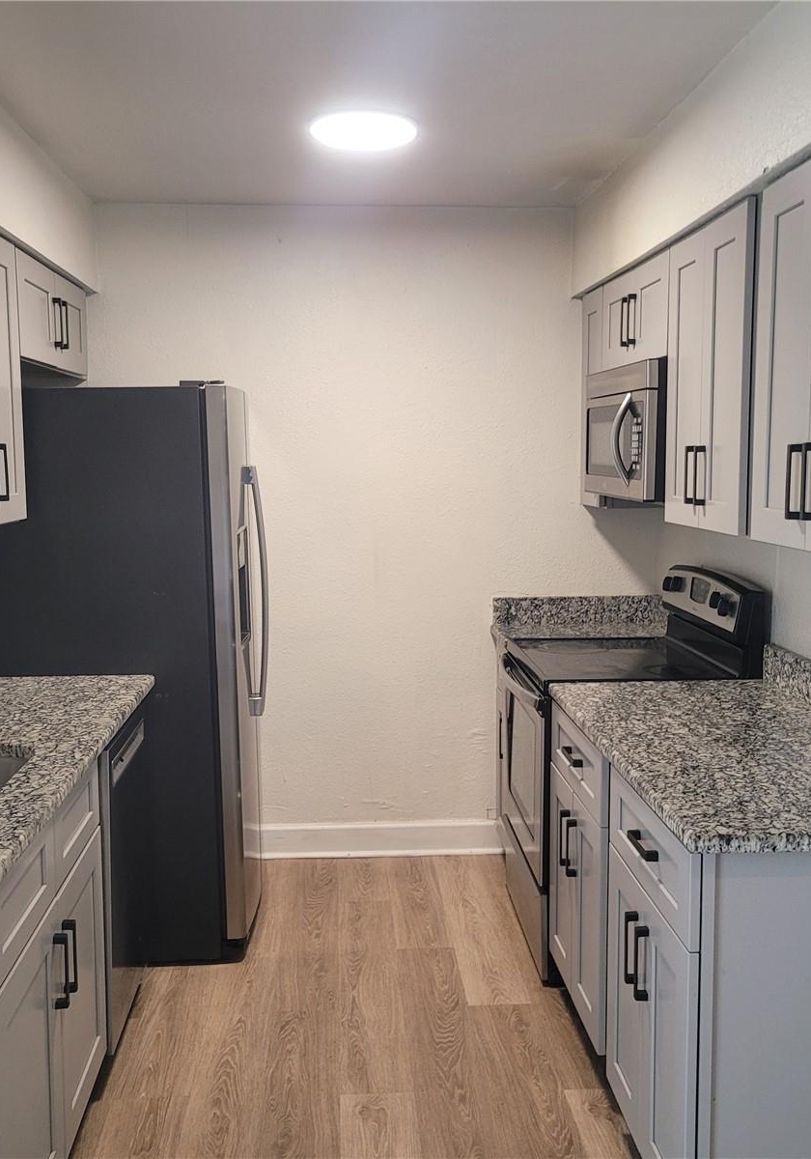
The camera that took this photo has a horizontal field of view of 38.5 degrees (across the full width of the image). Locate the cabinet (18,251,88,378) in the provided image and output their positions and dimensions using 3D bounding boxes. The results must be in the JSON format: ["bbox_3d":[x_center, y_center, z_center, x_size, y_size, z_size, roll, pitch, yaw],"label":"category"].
[{"bbox_3d":[-1.258,-0.821,3.667,0.328,0.315,0.932,0,6,-4],"label":"cabinet"}]

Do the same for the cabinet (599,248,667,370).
[{"bbox_3d":[0.857,-0.807,3.556,0.338,0.318,0.772,0,6,-4],"label":"cabinet"}]

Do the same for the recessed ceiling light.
[{"bbox_3d":[-0.113,-1.220,3.170,0.292,0.028,0.292,0,6,-4],"label":"recessed ceiling light"}]

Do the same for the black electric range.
[{"bbox_3d":[0.681,0.567,3.701,0.668,1.151,0.759,0,6,-4],"label":"black electric range"}]

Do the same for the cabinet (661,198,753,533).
[{"bbox_3d":[0.901,-0.507,2.874,0.338,0.764,0.650,0,6,-4],"label":"cabinet"}]

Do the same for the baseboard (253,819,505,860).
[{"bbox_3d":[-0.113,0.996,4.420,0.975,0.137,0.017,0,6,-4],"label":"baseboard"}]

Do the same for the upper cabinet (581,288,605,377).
[{"bbox_3d":[0.822,-0.644,4.125,0.338,0.764,0.328,0,6,-4],"label":"upper cabinet"}]

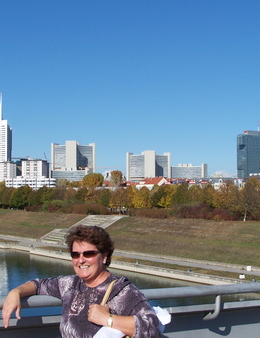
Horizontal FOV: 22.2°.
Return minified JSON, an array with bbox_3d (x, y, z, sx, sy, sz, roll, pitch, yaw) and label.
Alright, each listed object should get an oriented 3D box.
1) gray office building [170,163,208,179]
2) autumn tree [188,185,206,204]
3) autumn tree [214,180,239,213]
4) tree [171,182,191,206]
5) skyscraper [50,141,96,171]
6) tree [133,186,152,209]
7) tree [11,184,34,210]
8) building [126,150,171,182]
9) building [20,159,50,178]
[{"bbox_3d":[130.966,23.246,1460.051,80.000,68.530,45.000,0,-2,5],"label":"gray office building"},{"bbox_3d":[24.062,10.868,239.769,6.800,10.530,6.800,0,-2,0],"label":"autumn tree"},{"bbox_3d":[26.480,8.160,182.000,7.130,10.020,7.200,0,-2,8],"label":"autumn tree"},{"bbox_3d":[15.760,8.880,203.000,6.120,9.490,6.200,0,-2,4],"label":"tree"},{"bbox_3d":[-108.180,5.740,1270.000,86.160,118.710,70.000,0,-2,-5],"label":"skyscraper"},{"bbox_3d":[4.180,10.290,222.000,6.020,8.870,6.000,0,-2,1],"label":"tree"},{"bbox_3d":[-49.400,12.712,301.743,10.000,11.050,10.000,0,-2,0],"label":"tree"},{"bbox_3d":[36.670,15.440,1280.000,86.840,102.280,70.000,0,-2,2],"label":"building"},{"bbox_3d":[-97.784,11.275,690.014,23.000,40.250,18.000,-1,-2,17],"label":"building"}]

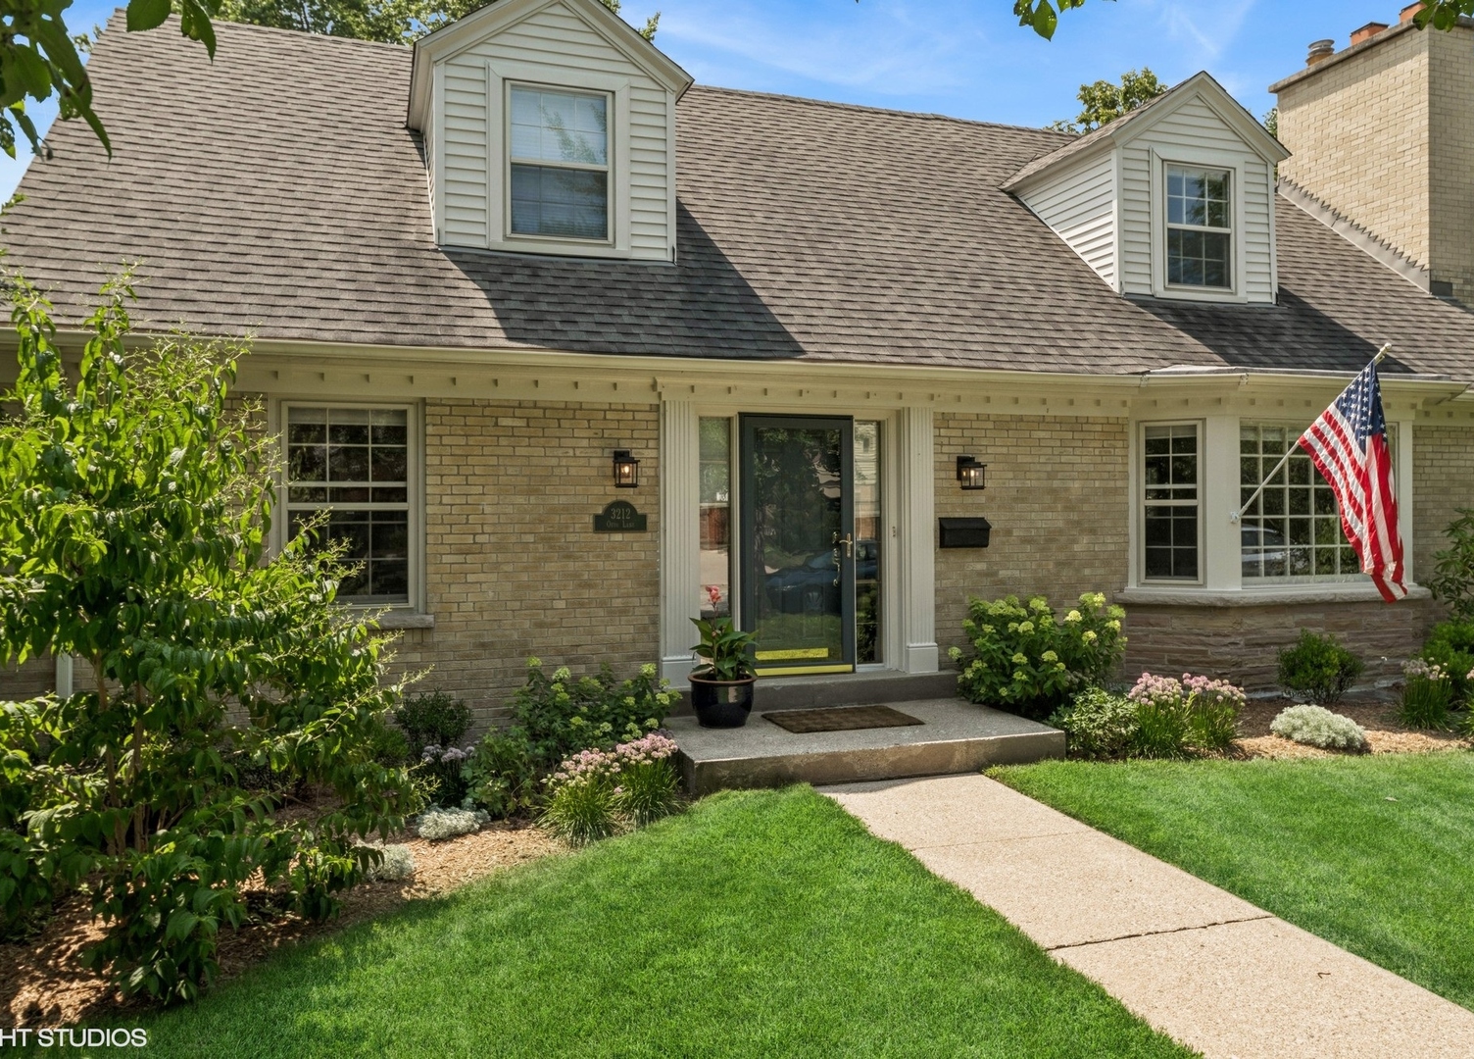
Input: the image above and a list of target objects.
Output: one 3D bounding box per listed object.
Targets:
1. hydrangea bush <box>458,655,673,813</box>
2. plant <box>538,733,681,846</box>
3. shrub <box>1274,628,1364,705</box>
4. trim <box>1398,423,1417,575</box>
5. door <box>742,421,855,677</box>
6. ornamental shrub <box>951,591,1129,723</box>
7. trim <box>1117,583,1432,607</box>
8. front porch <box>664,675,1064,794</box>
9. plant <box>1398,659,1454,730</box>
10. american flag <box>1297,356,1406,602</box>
[{"bbox_3d":[-1.013,1.153,6.448,1.300,0.720,1.300,-1,0,-18],"label":"hydrangea bush"},{"bbox_3d":[-0.640,1.357,5.617,0.730,0.410,0.550,0,0,-17],"label":"plant"},{"bbox_3d":[4.750,1.124,8.640,0.580,0.610,0.580,-1,0,-18],"label":"shrub"},{"bbox_3d":[5.939,-0.245,9.479,0.200,1.430,0.160,0,0,-17],"label":"trim"},{"bbox_3d":[0.475,0.124,8.165,0.943,2.020,0.060,-1,0,-18],"label":"door"},{"bbox_3d":[2.326,0.950,8.082,1.250,0.960,1.080,-1,0,-18],"label":"ornamental shrub"},{"bbox_3d":[5.007,0.549,9.299,3.540,0.155,0.560,0,0,-17],"label":"trim"},{"bbox_3d":[0.696,1.341,7.277,2.520,0.359,1.740,0,0,-17],"label":"front porch"},{"bbox_3d":[5.281,1.243,8.095,0.380,0.490,0.380,-1,0,-18],"label":"plant"},{"bbox_3d":[4.499,-0.349,7.780,0.220,1.700,0.780,-1,0,-18],"label":"american flag"}]

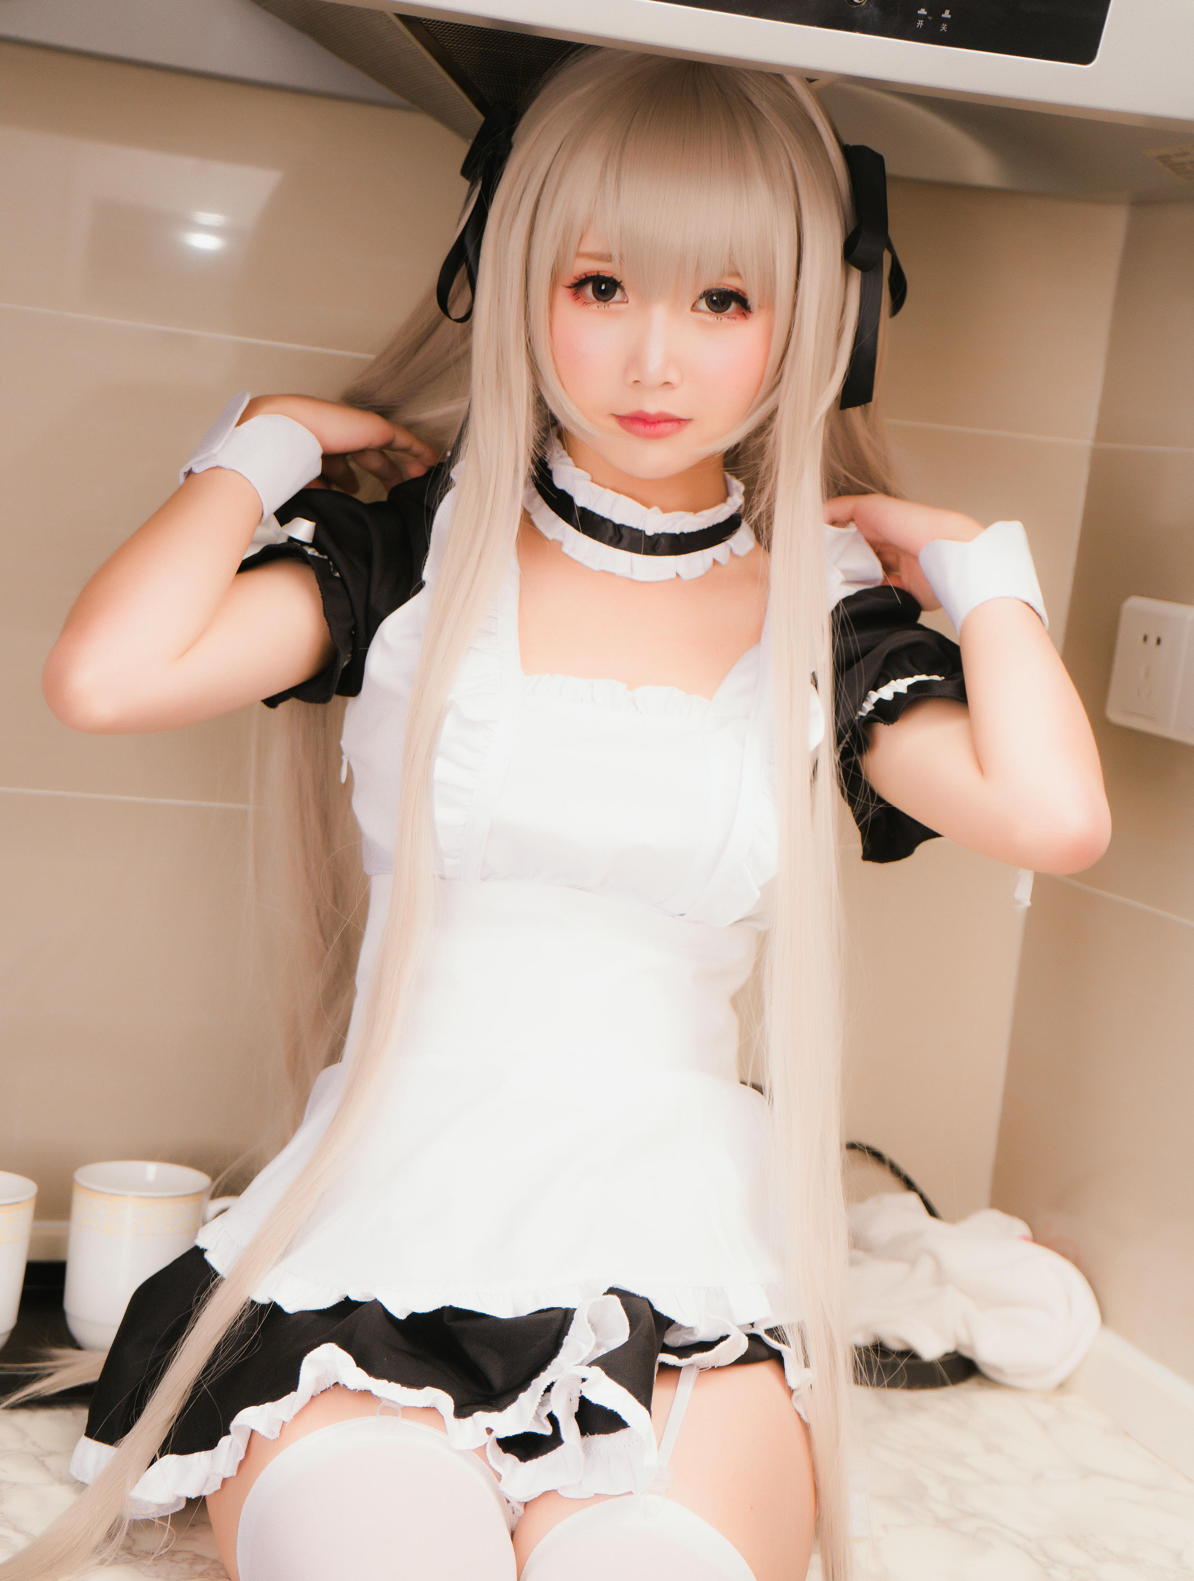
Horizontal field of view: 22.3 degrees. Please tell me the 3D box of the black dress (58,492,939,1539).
[{"bbox_3d":[-0.034,0.111,1.680,0.440,0.565,0.350,6,6,-4],"label":"black dress"}]

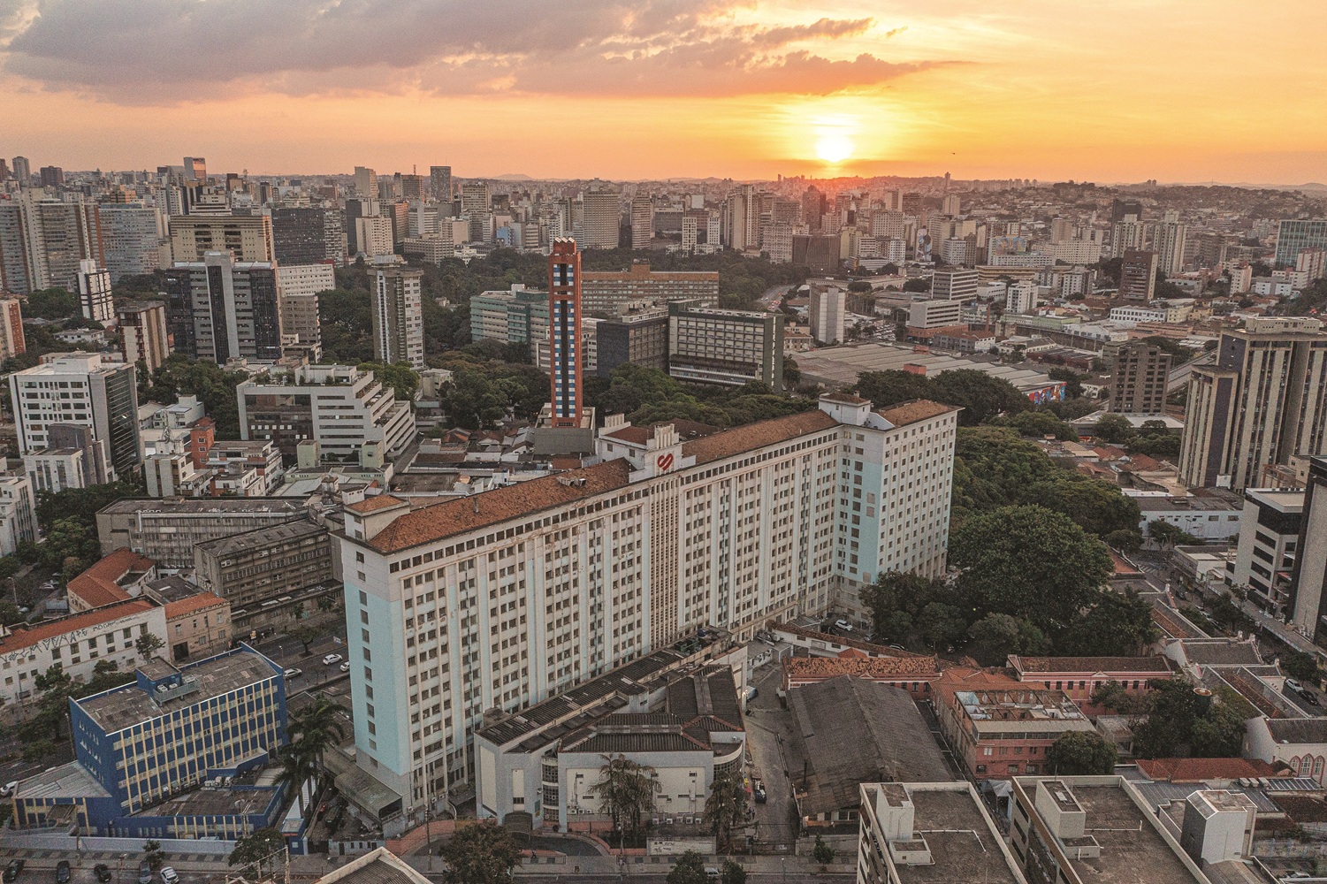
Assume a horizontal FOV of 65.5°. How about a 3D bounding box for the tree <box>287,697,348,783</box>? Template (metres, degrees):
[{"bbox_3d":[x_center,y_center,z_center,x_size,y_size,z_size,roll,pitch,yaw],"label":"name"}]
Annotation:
[{"bbox_3d":[-57.924,50.465,173.040,8.300,18.000,8.300,0,14,-2],"label":"tree"}]

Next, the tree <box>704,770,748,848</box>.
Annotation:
[{"bbox_3d":[10.130,59.950,168.770,6.800,12.900,6.800,0,14,0],"label":"tree"}]

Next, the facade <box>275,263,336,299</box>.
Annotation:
[{"bbox_3d":[-216.321,-86.717,616.280,16.000,36.860,36.640,13,18,41],"label":"facade"}]

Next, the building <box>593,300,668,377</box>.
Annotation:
[{"bbox_3d":[-12.855,-41.073,483.156,17.600,36.500,37.300,9,16,31],"label":"building"}]

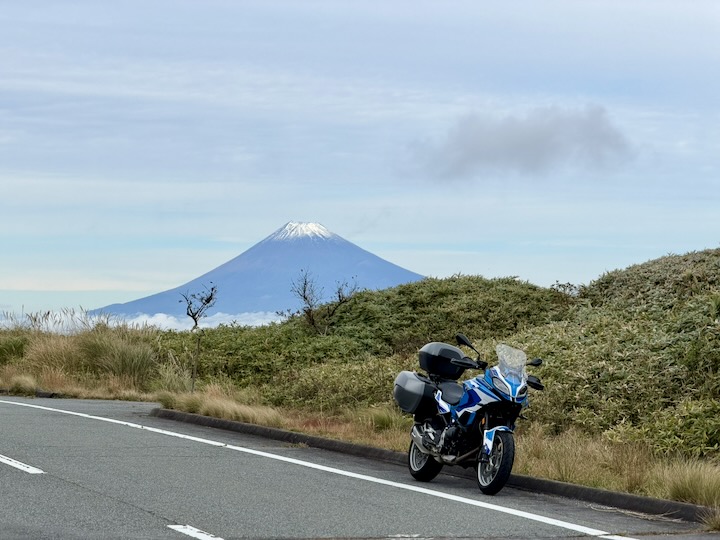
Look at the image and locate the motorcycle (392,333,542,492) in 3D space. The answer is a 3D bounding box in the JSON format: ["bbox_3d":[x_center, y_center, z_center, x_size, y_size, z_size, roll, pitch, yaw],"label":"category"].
[{"bbox_3d":[1.035,1.287,19.174,0.970,1.426,2.180,1,-1,-21],"label":"motorcycle"}]

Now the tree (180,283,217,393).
[{"bbox_3d":[-2.852,1.202,36.500,0.667,1.965,0.650,0,-1,0],"label":"tree"}]

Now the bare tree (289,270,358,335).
[{"bbox_3d":[-0.717,0.697,42.000,1.373,1.454,1.100,0,-1,0],"label":"bare tree"}]

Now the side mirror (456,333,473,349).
[{"bbox_3d":[0.946,0.639,18.861,0.150,0.115,0.070,17,-7,-20],"label":"side mirror"}]

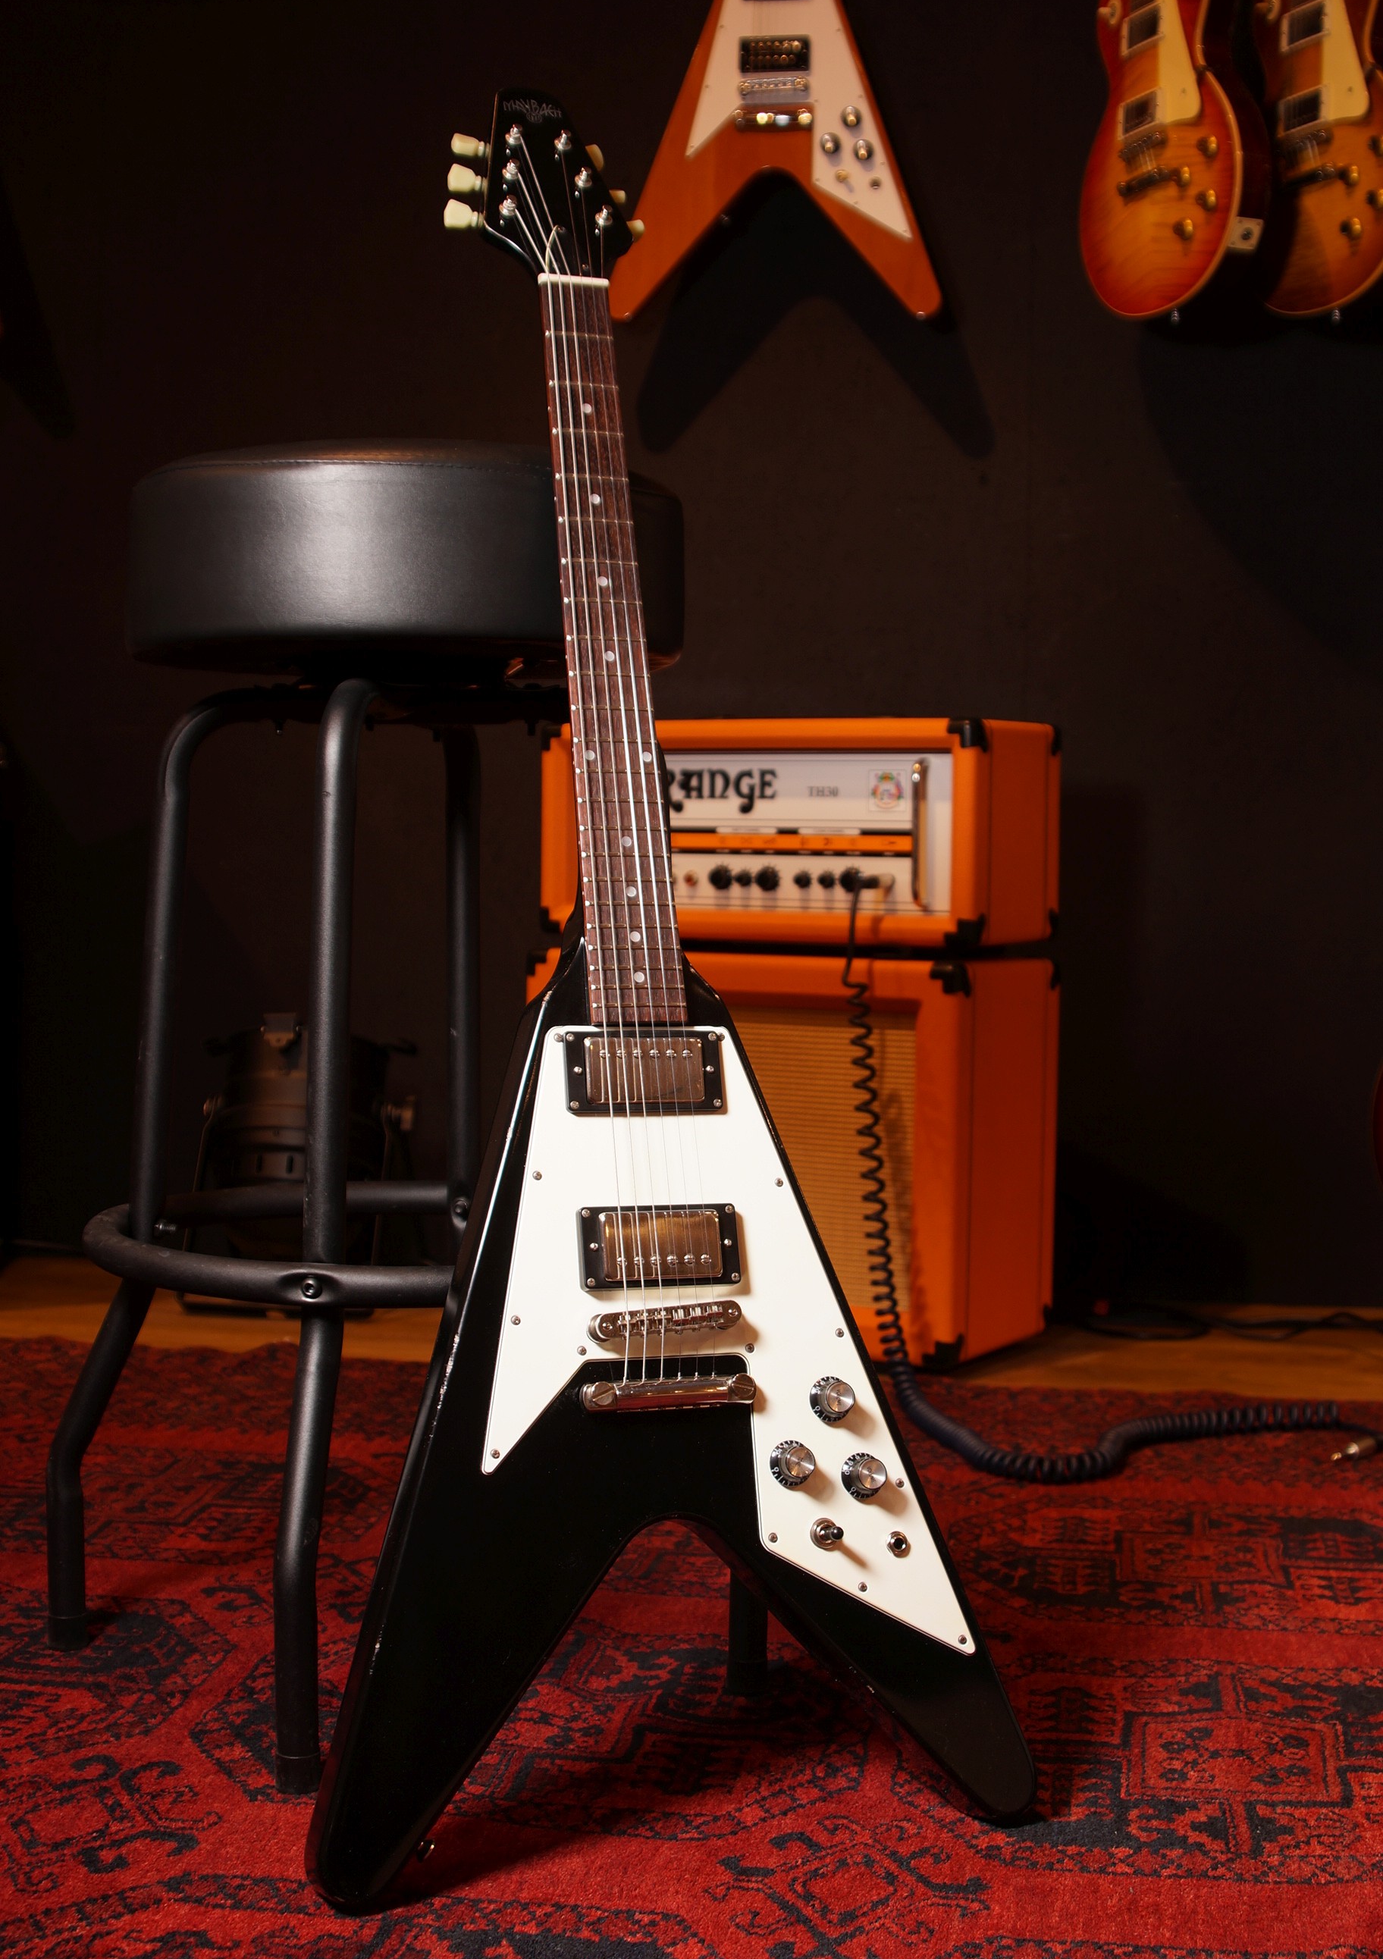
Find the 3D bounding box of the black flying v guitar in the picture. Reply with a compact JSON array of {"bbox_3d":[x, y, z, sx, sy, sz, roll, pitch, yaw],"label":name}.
[{"bbox_3d":[-0.046,-0.049,1.401,0.410,1.080,0.080,0,-15,-20],"label":"black flying v guitar"}]

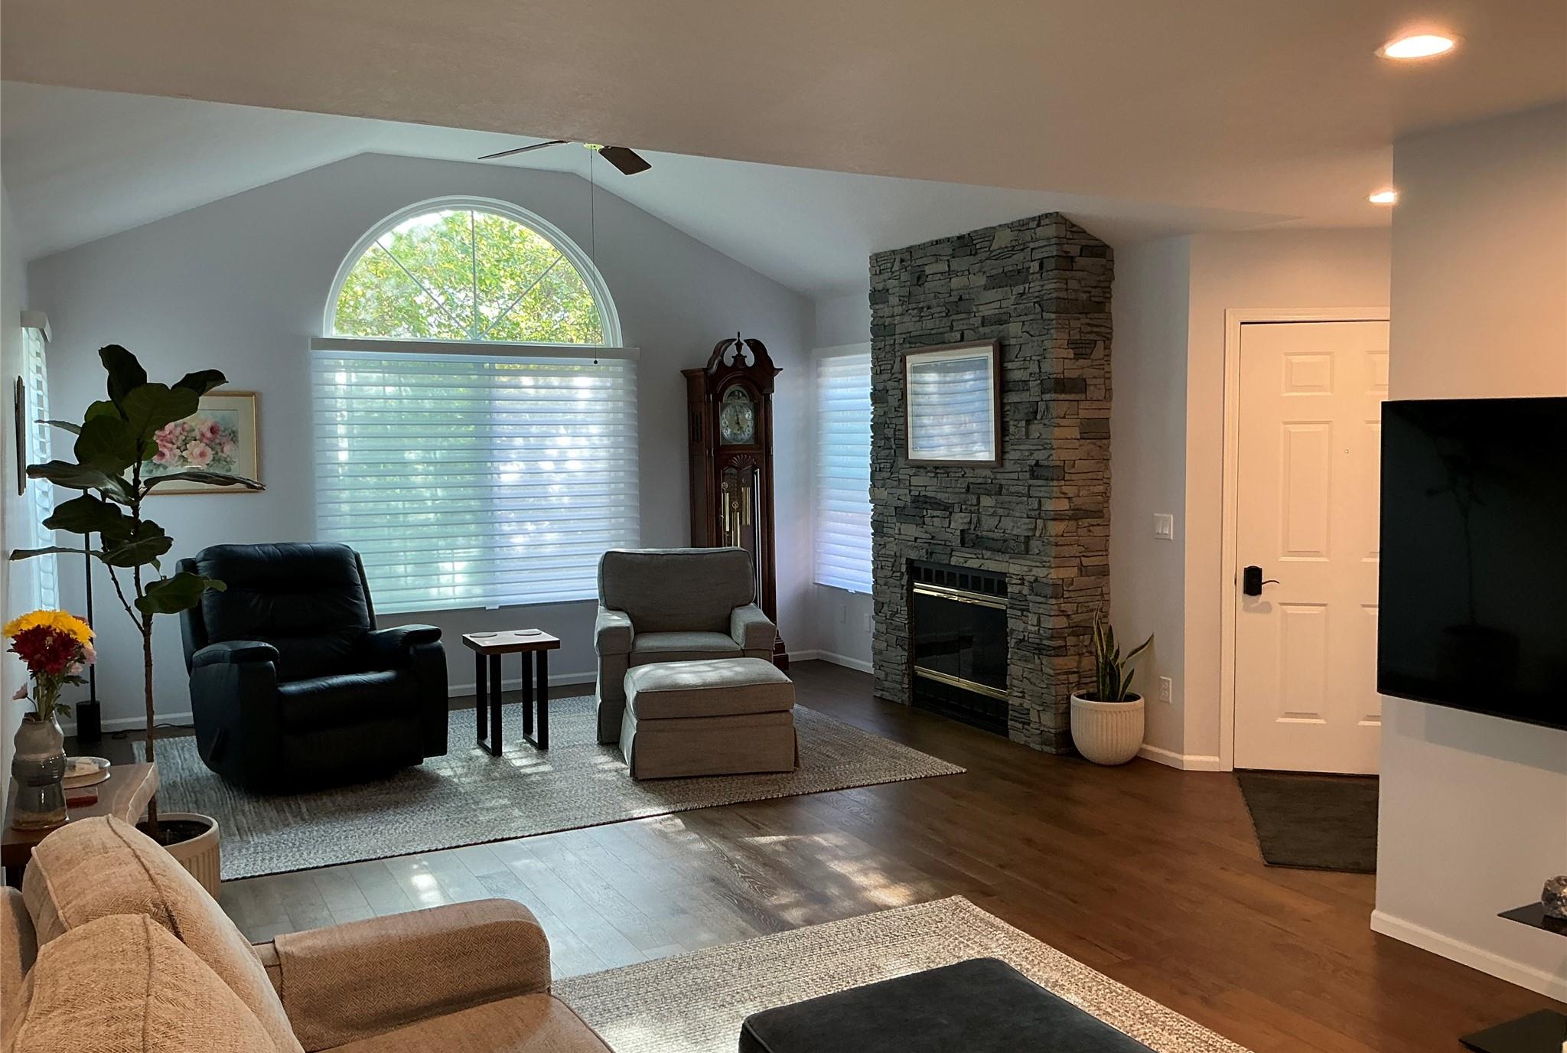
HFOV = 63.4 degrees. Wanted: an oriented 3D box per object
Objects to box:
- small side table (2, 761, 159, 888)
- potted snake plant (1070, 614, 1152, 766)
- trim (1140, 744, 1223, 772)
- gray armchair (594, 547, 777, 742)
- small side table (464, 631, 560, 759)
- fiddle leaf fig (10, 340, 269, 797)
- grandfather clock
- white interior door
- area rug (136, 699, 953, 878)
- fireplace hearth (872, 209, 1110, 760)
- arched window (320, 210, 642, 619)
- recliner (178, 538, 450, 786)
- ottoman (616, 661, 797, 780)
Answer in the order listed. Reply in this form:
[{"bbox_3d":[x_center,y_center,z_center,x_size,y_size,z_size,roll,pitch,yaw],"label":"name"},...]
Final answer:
[{"bbox_3d":[-1.893,1.027,3.455,0.370,0.580,0.750,-3,4,-28],"label":"small side table"},{"bbox_3d":[1.551,0.750,6.010,0.350,0.726,0.350,0,4,0],"label":"potted snake plant"},{"bbox_3d":[1.824,1.079,5.929,0.098,0.075,0.439,-4,5,-43],"label":"trim"},{"bbox_3d":[-0.575,0.606,6.855,0.890,0.900,0.900,-1,4,-12],"label":"gray armchair"},{"bbox_3d":[-1.363,0.829,6.350,0.380,0.550,0.435,-3,4,-28],"label":"small side table"},{"bbox_3d":[-1.999,0.326,3.972,0.740,1.750,0.700,-3,4,-28],"label":"fiddle leaf fig"},{"bbox_3d":[-0.298,-0.138,8.189,0.620,2.200,0.350,-3,4,-28],"label":"grandfather clock"},{"bbox_3d":[2.521,0.109,5.695,0.914,2.032,0.050,0,4,14],"label":"white interior door"},{"bbox_3d":[-1.262,1.122,6.156,3.400,0.012,2.500,-2,4,-26],"label":"area rug"},{"bbox_3d":[1.053,-0.242,6.795,0.370,2.570,1.610,-3,4,-28],"label":"fireplace hearth"},{"bbox_3d":[-1.753,-0.721,7.513,1.950,2.420,0.140,-3,4,-28],"label":"arched window"},{"bbox_3d":[-2.229,0.622,5.944,0.910,1.020,0.920,-4,5,-40],"label":"recliner"},{"bbox_3d":[-0.363,0.887,5.998,0.745,0.450,0.570,-1,4,-12],"label":"ottoman"}]

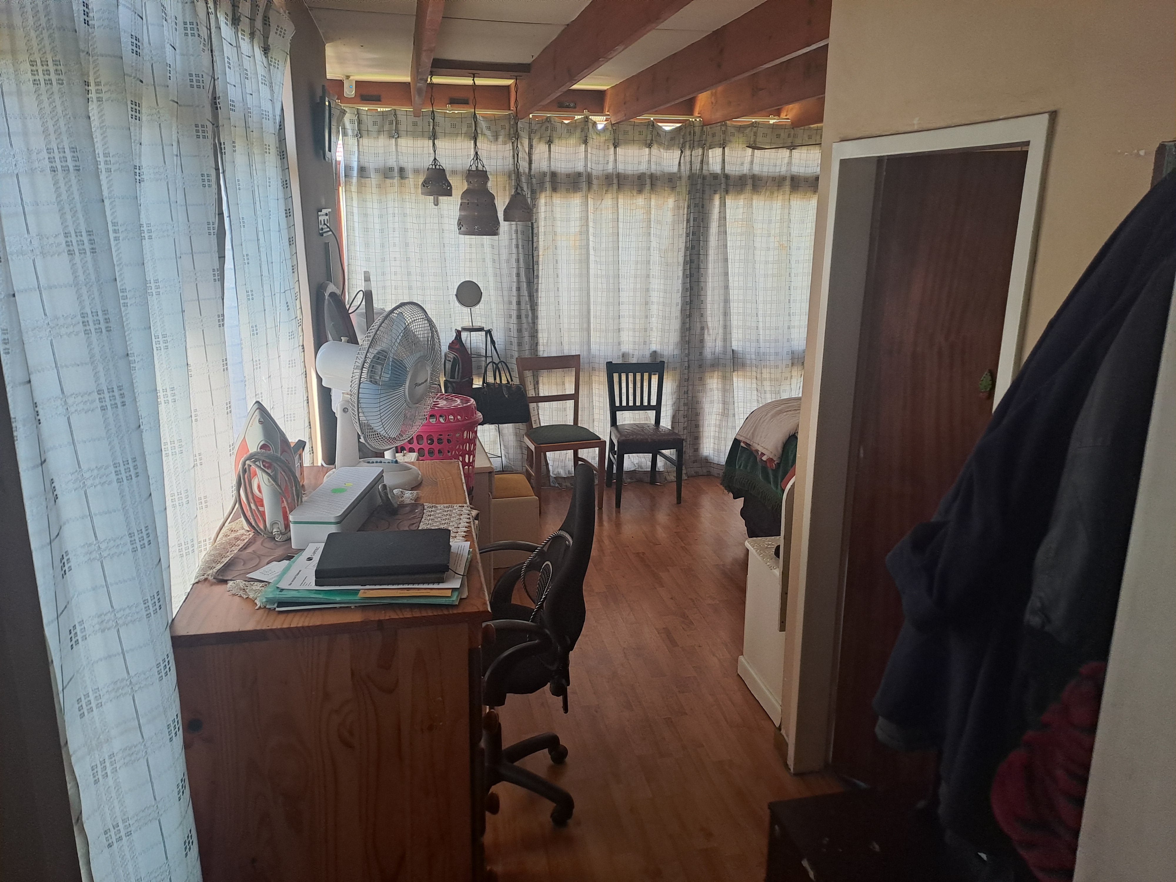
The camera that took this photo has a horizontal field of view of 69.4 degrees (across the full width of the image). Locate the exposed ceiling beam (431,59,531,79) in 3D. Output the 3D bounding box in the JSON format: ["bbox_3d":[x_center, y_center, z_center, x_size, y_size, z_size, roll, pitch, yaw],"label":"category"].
[{"bbox_3d":[-0.612,-2.111,4.826,0.530,0.050,0.210,-3,15,-14],"label":"exposed ceiling beam"}]

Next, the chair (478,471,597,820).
[{"bbox_3d":[-0.286,0.621,2.712,0.620,1.130,0.620,-1,14,-6],"label":"chair"}]

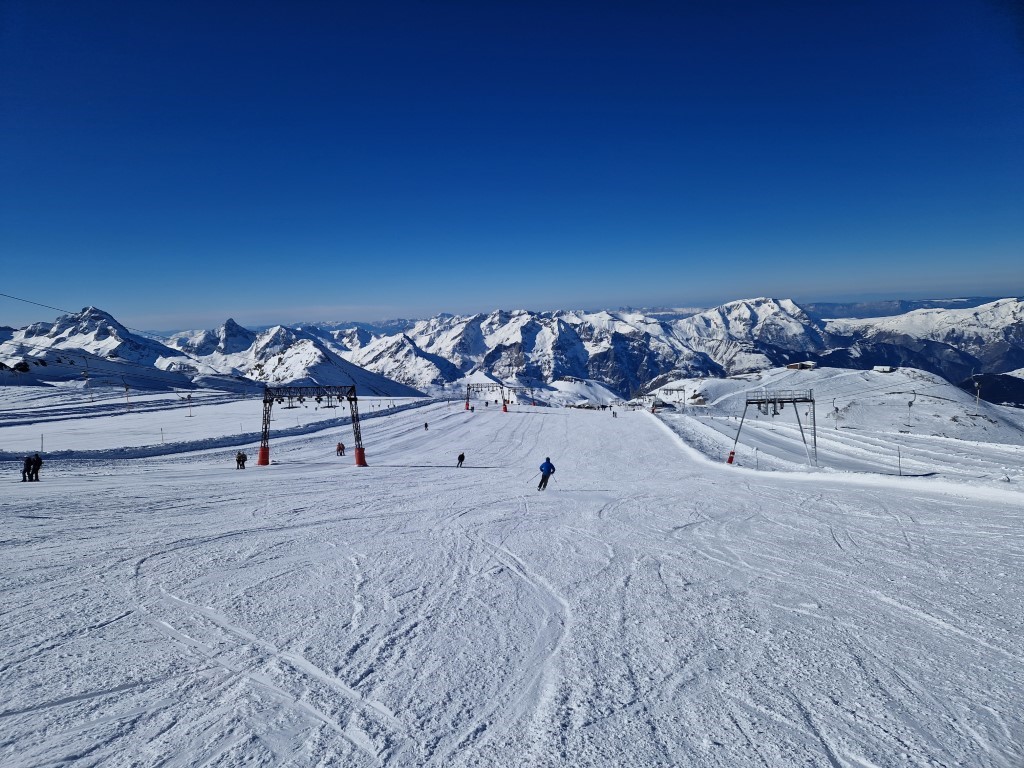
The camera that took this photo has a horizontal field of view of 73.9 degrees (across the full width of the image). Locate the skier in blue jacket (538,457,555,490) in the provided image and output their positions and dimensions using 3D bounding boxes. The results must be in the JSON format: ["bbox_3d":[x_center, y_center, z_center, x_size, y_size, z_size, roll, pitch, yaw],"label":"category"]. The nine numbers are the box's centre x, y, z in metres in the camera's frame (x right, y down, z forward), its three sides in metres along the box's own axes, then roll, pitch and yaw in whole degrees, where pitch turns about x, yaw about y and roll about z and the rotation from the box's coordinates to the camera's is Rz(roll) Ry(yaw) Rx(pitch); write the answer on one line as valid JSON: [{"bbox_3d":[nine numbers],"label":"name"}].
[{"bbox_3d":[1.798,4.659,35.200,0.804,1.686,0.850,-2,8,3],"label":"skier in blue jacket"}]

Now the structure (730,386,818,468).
[{"bbox_3d":[33.570,5.737,88.000,10.633,9.992,2.000,-1,8,7],"label":"structure"}]

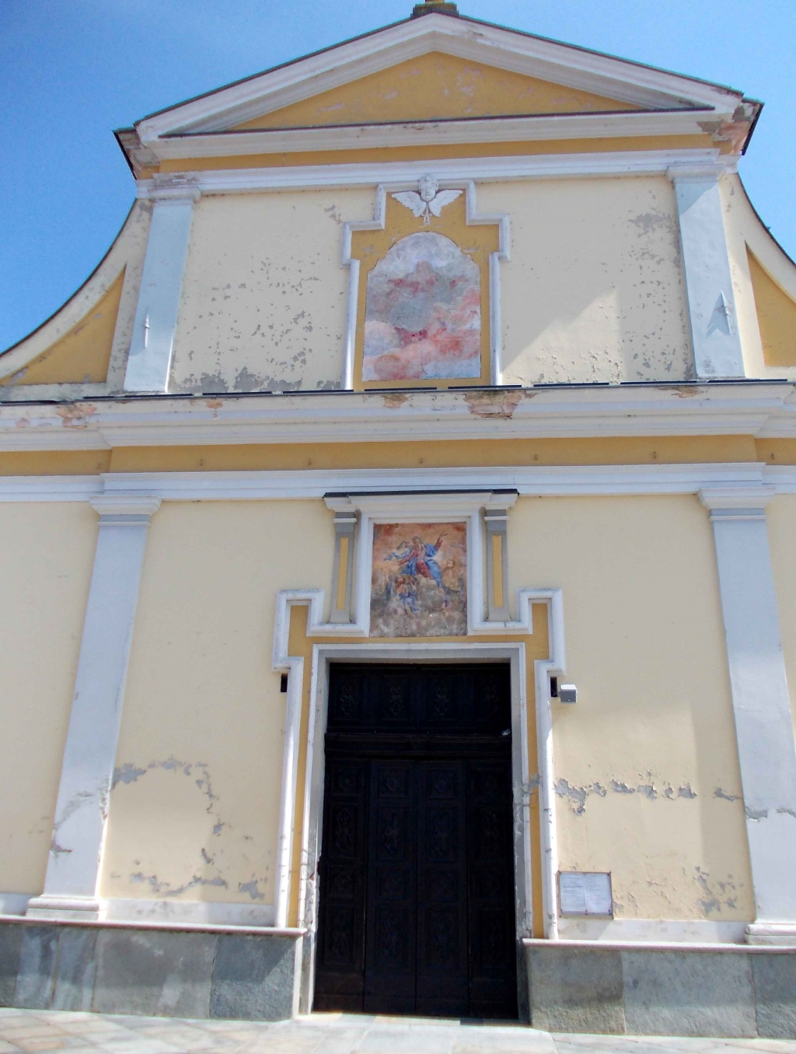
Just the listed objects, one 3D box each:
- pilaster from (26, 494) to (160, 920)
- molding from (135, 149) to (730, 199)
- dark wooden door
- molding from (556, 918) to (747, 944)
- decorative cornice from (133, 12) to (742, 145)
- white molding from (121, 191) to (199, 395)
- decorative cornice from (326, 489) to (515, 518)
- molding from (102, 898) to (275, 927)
[{"bbox_3d":[-3.061,1.706,8.869,0.783,4.254,0.244,0,-21,6],"label":"pilaster"},{"bbox_3d":[0.357,-4.447,10.890,7.552,0.322,0.157,0,-21,6],"label":"molding"},{"bbox_3d":[0.189,2.992,8.527,1.905,3.267,0.104,0,-21,6],"label":"dark wooden door"},{"bbox_3d":[2.273,3.619,7.720,1.649,0.187,0.052,0,-21,6],"label":"molding"},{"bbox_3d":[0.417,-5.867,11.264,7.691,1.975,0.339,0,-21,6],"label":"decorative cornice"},{"bbox_3d":[-2.911,-2.971,10.651,0.635,2.975,0.174,0,-21,6],"label":"white molding"},{"bbox_3d":[0.234,-0.244,9.292,2.088,0.235,0.209,0,-21,6],"label":"decorative cornice"},{"bbox_3d":[-1.972,3.651,8.131,1.653,0.187,0.052,0,-21,6],"label":"molding"}]

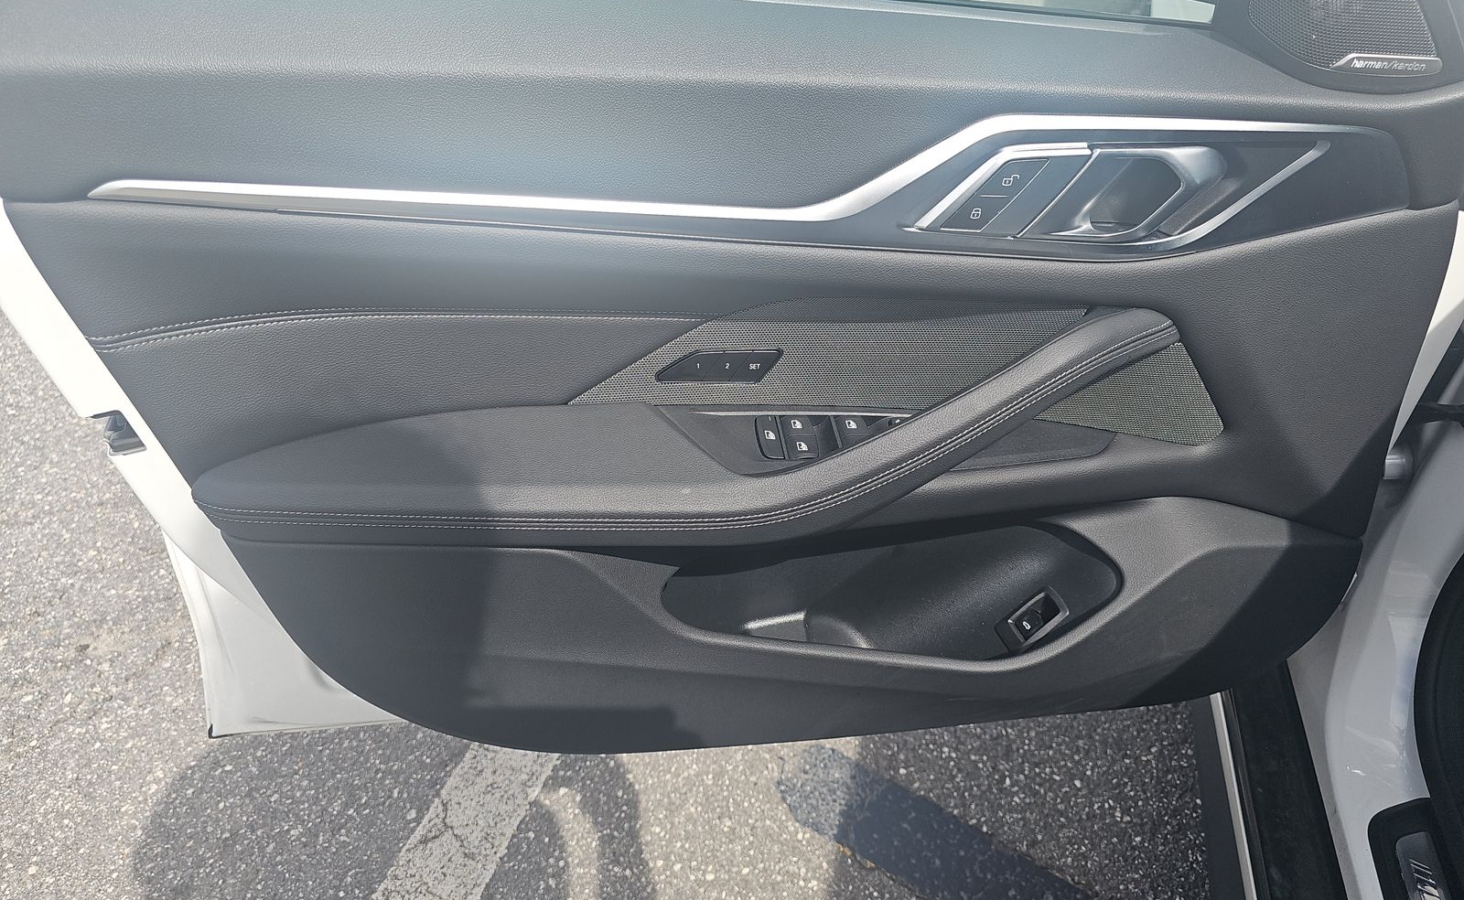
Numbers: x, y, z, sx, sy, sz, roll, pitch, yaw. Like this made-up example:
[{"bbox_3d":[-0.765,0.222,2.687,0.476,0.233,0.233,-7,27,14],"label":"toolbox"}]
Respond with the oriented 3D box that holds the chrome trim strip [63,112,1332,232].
[{"bbox_3d":[0.028,-0.179,0.629,0.830,0.075,0.040,-3,33,-8],"label":"chrome trim strip"}]

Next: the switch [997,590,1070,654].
[{"bbox_3d":[0.260,0.146,0.835,0.056,0.020,0.028,-38,80,5],"label":"switch"}]

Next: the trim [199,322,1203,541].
[{"bbox_3d":[-0.015,-0.015,0.685,0.690,0.145,0.110,-3,33,-8],"label":"trim"}]

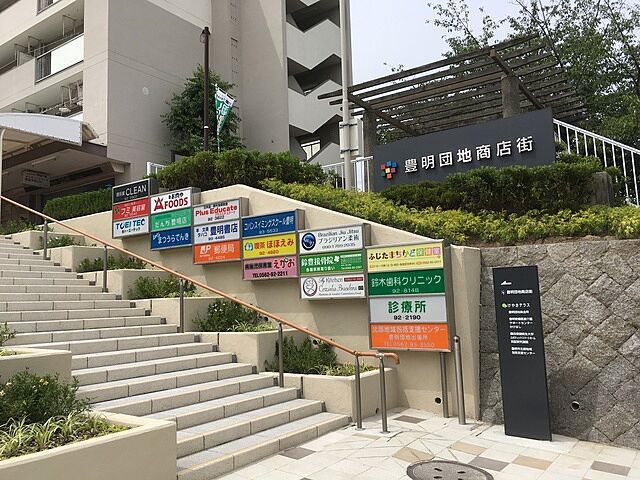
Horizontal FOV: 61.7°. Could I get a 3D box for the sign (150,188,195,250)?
[{"bbox_3d":[-2.497,-0.337,9.252,1.060,0.975,0.180,-6,-7,34],"label":"sign"}]

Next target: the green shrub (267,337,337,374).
[{"bbox_3d":[-0.229,1.595,7.439,0.742,0.477,0.636,-6,-7,34],"label":"green shrub"}]

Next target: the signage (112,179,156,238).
[{"bbox_3d":[-3.583,-0.590,10.410,1.110,1.008,0.217,-6,-8,34],"label":"signage"}]

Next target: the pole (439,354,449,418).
[{"bbox_3d":[1.499,1.731,6.447,0.060,0.790,0.060,-6,-7,34],"label":"pole"}]

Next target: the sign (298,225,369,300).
[{"bbox_3d":[0.216,0.340,7.710,1.110,1.008,0.217,-6,-8,34],"label":"sign"}]

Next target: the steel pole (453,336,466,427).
[{"bbox_3d":[1.644,1.638,6.284,0.080,1.002,0.080,-6,-8,34],"label":"steel pole"}]

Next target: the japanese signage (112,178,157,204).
[{"bbox_3d":[-3.592,-0.920,10.450,1.110,0.341,0.217,-6,-8,34],"label":"japanese signage"}]

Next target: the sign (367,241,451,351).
[{"bbox_3d":[1.129,0.718,6.799,1.084,1.332,0.180,-6,-7,34],"label":"sign"}]

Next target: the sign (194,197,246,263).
[{"bbox_3d":[-1.596,-0.120,8.632,1.060,0.975,0.180,-6,-7,34],"label":"sign"}]

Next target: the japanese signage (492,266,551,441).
[{"bbox_3d":[2.083,1.147,5.534,0.450,1.723,0.058,-7,-7,38],"label":"japanese signage"}]

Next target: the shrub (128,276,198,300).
[{"bbox_3d":[-2.670,0.831,9.193,0.901,0.435,0.657,-6,-7,34],"label":"shrub"}]

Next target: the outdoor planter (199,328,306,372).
[{"bbox_3d":[-1.079,1.614,7.910,1.389,0.532,1.092,-6,-8,34],"label":"outdoor planter"}]

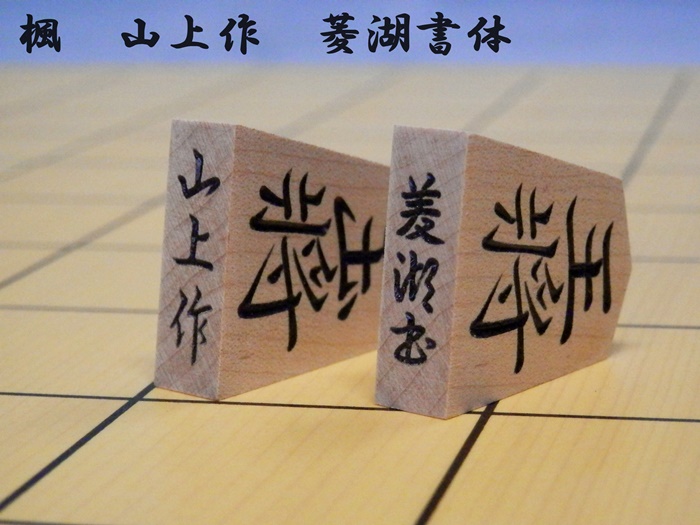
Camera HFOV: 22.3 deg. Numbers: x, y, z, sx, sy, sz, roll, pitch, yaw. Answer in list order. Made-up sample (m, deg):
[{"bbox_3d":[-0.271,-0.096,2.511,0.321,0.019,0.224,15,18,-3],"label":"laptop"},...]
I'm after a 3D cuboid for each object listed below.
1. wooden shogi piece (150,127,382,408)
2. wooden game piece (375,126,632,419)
[{"bbox_3d":[-0.006,-0.001,0.200,0.010,0.029,0.031,10,8,42],"label":"wooden shogi piece"},{"bbox_3d":[0.018,0.001,0.191,0.010,0.029,0.031,10,8,43],"label":"wooden game piece"}]

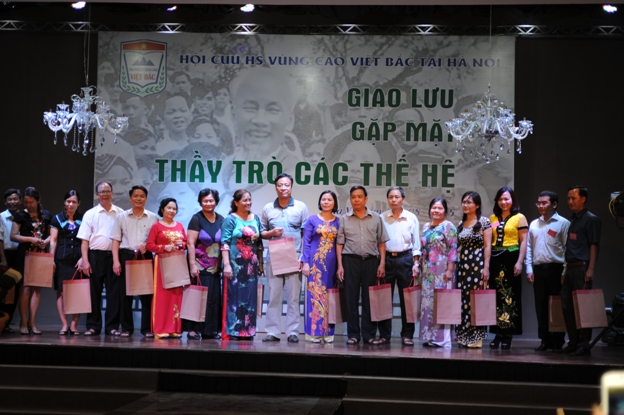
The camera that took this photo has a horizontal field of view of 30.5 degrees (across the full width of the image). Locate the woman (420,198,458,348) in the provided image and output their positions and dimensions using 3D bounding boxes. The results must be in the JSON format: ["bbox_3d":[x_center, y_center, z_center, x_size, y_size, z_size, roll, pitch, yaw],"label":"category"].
[{"bbox_3d":[1.328,0.685,11.950,0.420,1.568,0.330,1,-3,12],"label":"woman"}]

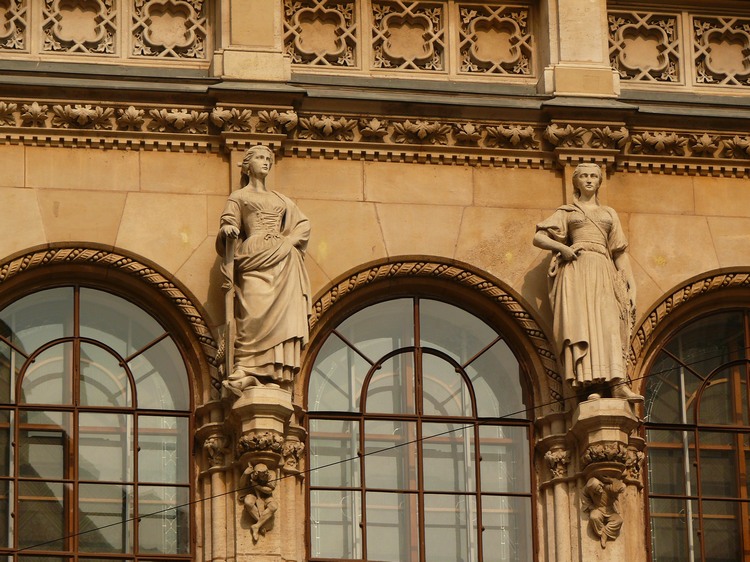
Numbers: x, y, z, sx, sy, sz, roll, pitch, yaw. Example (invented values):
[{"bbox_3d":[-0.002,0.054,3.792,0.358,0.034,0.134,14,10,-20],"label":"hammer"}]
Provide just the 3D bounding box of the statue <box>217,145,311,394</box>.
[{"bbox_3d":[-0.871,-0.062,30.568,0.768,2.170,0.502,2,-20,-10],"label":"statue"}]

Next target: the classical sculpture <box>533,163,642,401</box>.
[{"bbox_3d":[1.689,0.031,31.021,0.855,2.099,0.502,2,-20,-10],"label":"classical sculpture"}]

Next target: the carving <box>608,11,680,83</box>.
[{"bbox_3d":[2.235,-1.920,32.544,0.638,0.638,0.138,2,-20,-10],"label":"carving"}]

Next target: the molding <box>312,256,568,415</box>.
[{"bbox_3d":[0.416,0.466,32.561,2.368,1.341,0.300,2,-20,-10],"label":"molding"}]

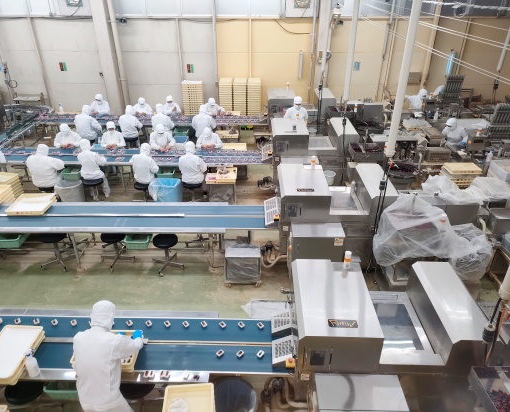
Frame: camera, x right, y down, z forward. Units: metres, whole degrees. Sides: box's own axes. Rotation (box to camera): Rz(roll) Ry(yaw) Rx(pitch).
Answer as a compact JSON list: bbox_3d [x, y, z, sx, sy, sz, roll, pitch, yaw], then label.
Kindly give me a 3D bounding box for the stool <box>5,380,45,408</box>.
[{"bbox_3d":[-2.210,1.946,4.258,0.420,0.540,0.420,0,30,0],"label":"stool"}]

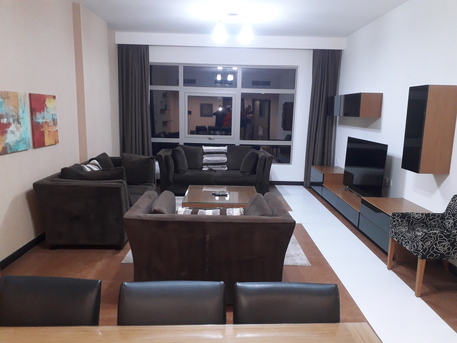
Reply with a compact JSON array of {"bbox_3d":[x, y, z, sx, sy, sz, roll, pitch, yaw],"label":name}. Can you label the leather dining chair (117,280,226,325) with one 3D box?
[{"bbox_3d":[-0.243,0.932,1.401,0.460,0.855,0.550,1,10,-3],"label":"leather dining chair"}]

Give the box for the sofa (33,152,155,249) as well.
[{"bbox_3d":[-1.640,0.306,4.946,1.018,0.819,2.194,1,10,-1],"label":"sofa"}]

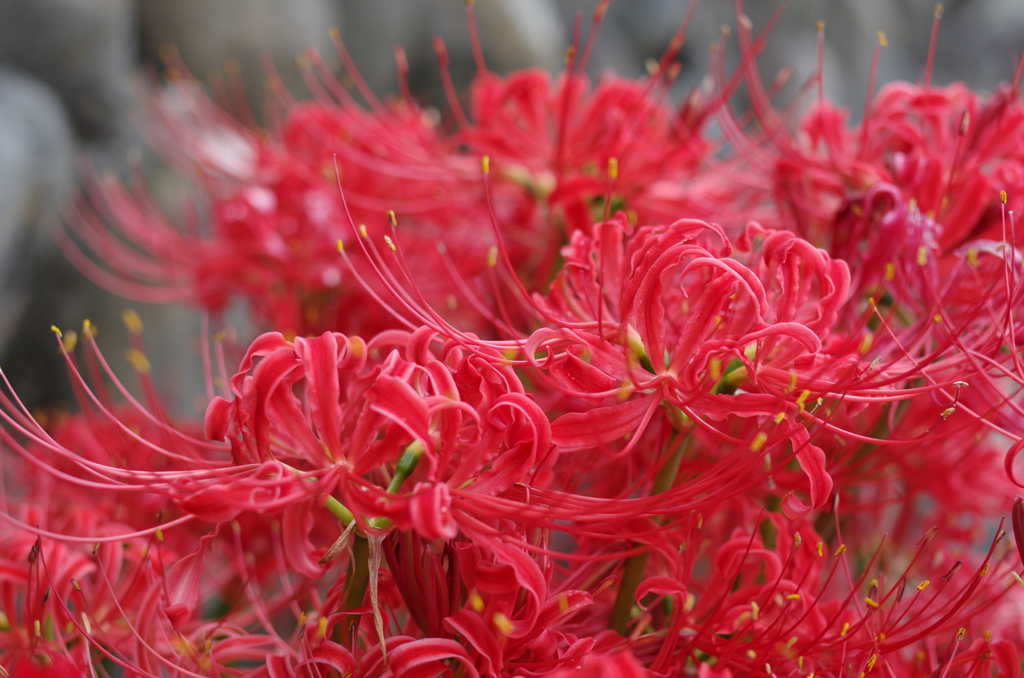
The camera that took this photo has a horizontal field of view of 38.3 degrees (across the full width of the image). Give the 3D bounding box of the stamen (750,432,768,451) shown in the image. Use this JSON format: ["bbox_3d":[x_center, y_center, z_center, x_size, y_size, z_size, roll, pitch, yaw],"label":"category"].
[{"bbox_3d":[0.056,0.023,0.335,0.002,0.004,0.002,32,0,0],"label":"stamen"}]

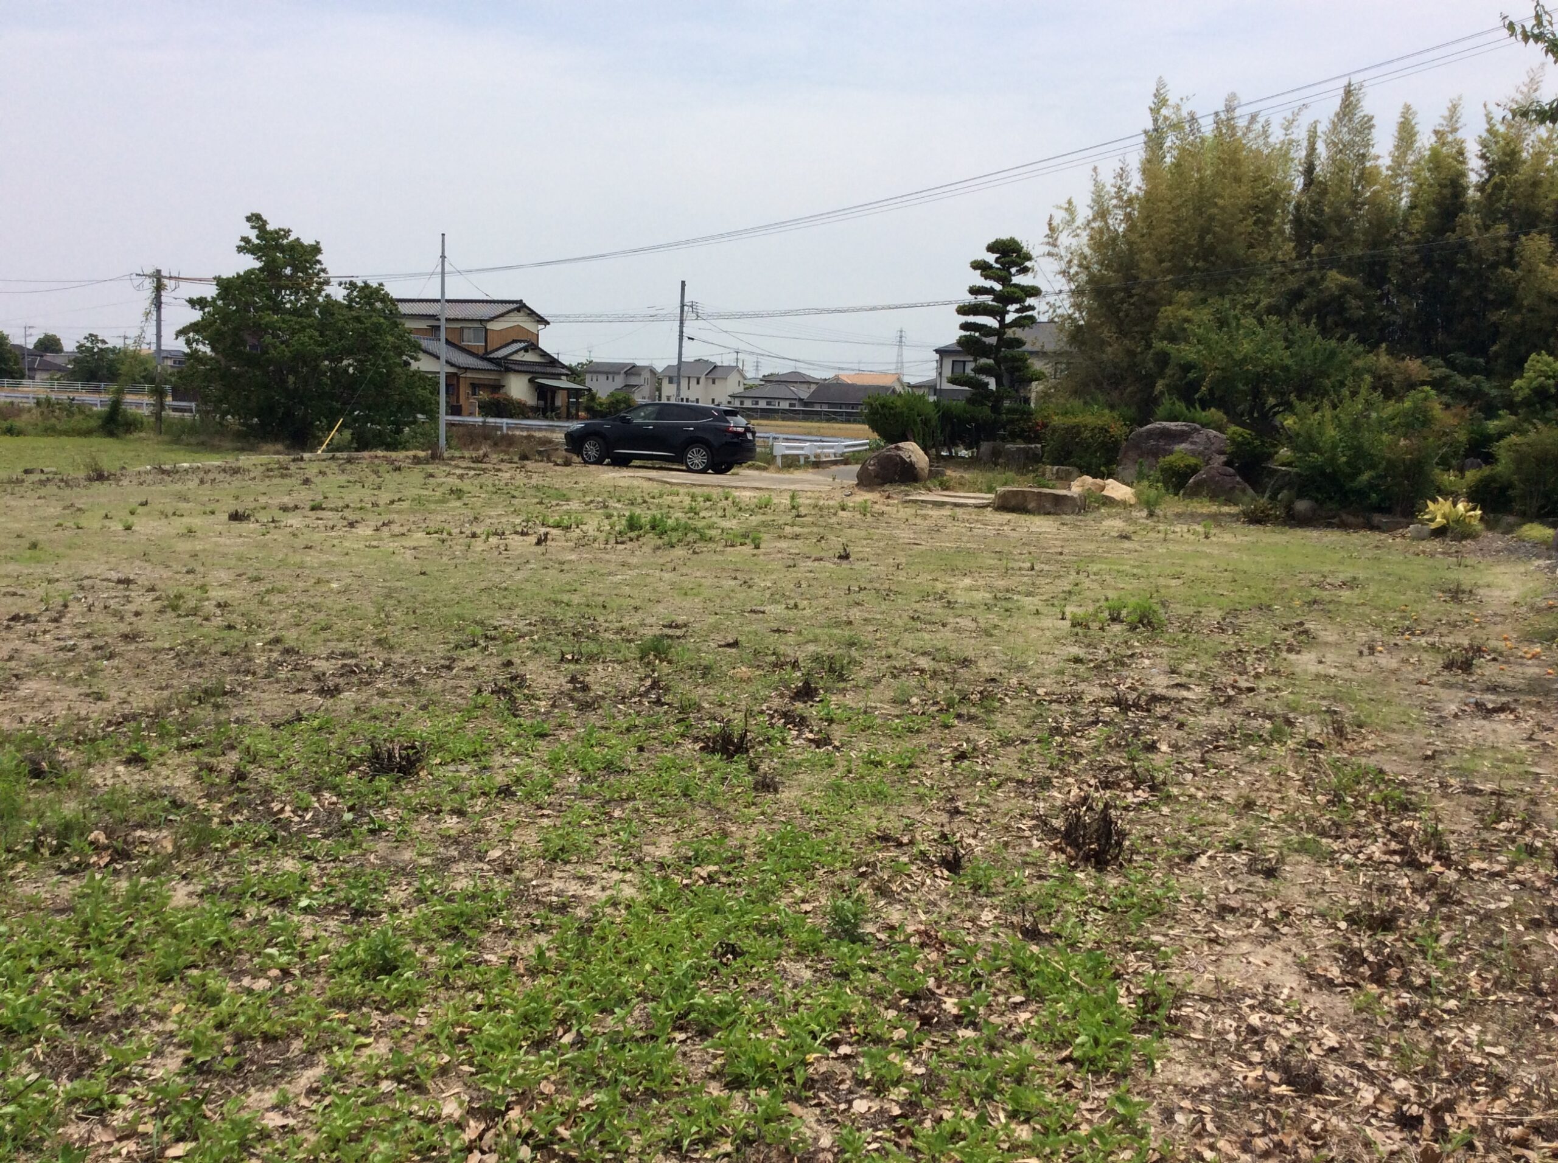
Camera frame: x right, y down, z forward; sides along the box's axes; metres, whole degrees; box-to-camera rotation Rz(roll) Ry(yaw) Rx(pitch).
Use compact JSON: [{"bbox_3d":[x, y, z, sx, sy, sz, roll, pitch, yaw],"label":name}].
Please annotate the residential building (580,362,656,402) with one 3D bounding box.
[{"bbox_3d":[-23.209,-28.406,210.106,9.500,7.313,7.200,3,7,14],"label":"residential building"}]

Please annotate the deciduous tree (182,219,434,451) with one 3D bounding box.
[{"bbox_3d":[-13.883,-7.340,42.000,7.300,6.825,6.500,0,7,-18],"label":"deciduous tree"}]

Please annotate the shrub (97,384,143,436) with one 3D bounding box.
[{"bbox_3d":[-27.309,-7.085,59.581,1.650,2.084,1.600,-2,8,-24],"label":"shrub"}]

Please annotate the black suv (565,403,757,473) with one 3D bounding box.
[{"bbox_3d":[-2.830,-3.550,35.050,4.720,1.680,1.840,5,7,18],"label":"black suv"}]

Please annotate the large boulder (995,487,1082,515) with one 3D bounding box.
[{"bbox_3d":[4.194,-1.301,23.214,1.380,0.380,0.600,4,7,20],"label":"large boulder"}]

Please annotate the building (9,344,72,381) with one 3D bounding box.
[{"bbox_3d":[-85.265,-24.298,165.000,9.500,5.725,8.500,-1,8,-27],"label":"building"}]

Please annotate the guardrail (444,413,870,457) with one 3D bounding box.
[{"bbox_3d":[-4.971,-5.233,51.747,18.000,0.850,0.350,5,8,28],"label":"guardrail"}]

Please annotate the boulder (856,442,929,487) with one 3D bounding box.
[{"bbox_3d":[2.422,-2.499,30.600,1.500,0.980,1.150,3,7,11],"label":"boulder"}]

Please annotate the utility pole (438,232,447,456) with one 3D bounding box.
[{"bbox_3d":[-9.068,-6.428,38.800,0.150,6.026,0.150,2,7,0],"label":"utility pole"}]

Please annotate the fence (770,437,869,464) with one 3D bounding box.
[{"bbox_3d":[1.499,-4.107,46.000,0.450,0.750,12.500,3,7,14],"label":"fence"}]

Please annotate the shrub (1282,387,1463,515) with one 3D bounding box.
[{"bbox_3d":[10.074,-2.211,24.412,2.800,2.136,2.400,4,8,22],"label":"shrub"}]

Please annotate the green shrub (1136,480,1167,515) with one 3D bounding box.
[{"bbox_3d":[6.527,-1.472,25.200,0.530,0.618,0.480,4,7,14],"label":"green shrub"}]

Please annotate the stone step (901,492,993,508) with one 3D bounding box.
[{"bbox_3d":[2.956,-1.448,25.211,1.400,0.120,1.200,4,7,20],"label":"stone step"}]

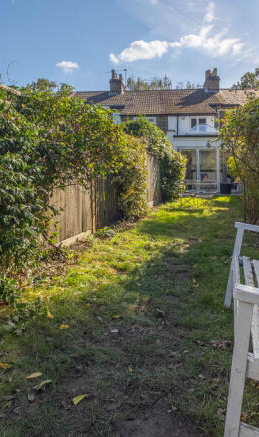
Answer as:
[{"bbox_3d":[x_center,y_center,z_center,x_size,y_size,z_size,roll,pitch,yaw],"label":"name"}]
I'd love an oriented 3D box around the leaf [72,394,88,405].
[{"bbox_3d":[-0.232,0.852,1.297,0.075,0.015,0.038,-6,11,-30],"label":"leaf"}]

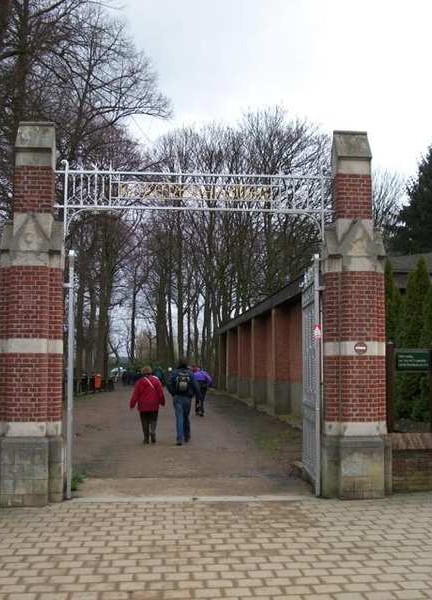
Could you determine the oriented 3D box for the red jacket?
[{"bbox_3d":[-1.418,1.935,14.350,0.720,0.760,0.360,1,-5,-2],"label":"red jacket"}]

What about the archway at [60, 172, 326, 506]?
[{"bbox_3d":[-0.265,0.359,8.792,3.591,4.203,0.200,1,-5,-5],"label":"archway"}]

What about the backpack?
[{"bbox_3d":[-0.659,1.631,14.050,0.310,0.460,0.200,1,-5,-3],"label":"backpack"}]

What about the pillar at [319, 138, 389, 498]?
[{"bbox_3d":[1.791,0.111,9.026,0.820,4.761,0.600,1,-5,-5],"label":"pillar"}]

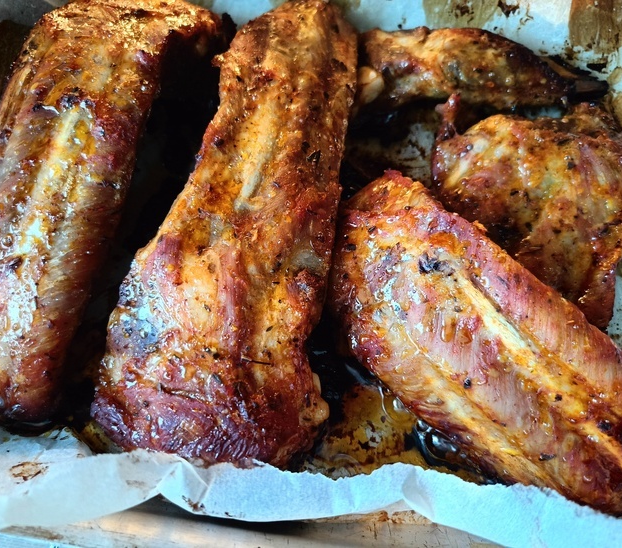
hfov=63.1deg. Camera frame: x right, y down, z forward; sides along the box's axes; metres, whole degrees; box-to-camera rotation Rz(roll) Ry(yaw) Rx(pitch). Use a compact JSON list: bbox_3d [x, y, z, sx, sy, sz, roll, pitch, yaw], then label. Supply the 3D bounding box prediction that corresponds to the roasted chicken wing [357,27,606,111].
[{"bbox_3d":[0.105,-0.126,0.315,0.147,0.037,0.043,6,69,2],"label":"roasted chicken wing"}]

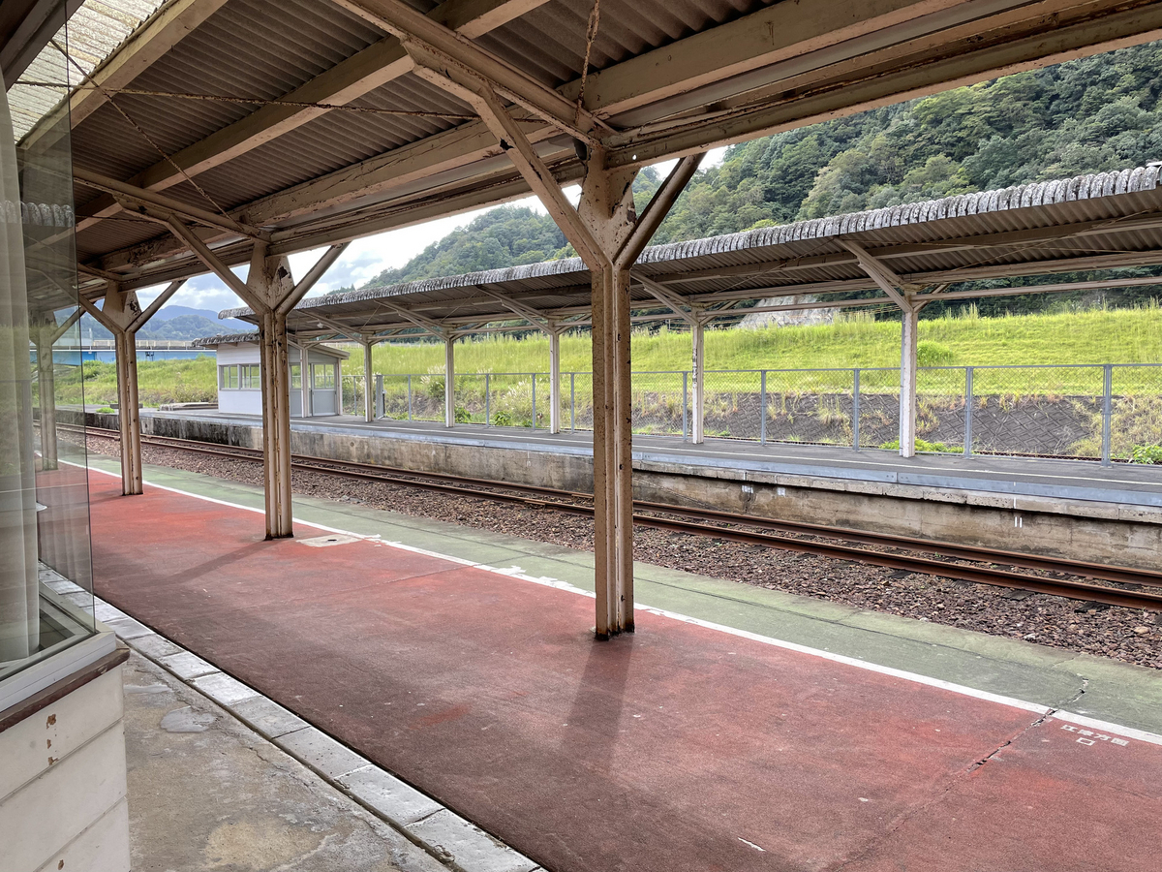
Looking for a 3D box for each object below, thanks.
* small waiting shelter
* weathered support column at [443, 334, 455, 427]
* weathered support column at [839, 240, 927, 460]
[{"bbox_3d":[-12.637,-2.448,35.435,3.200,3.130,8.000,-4,5,-42],"label":"small waiting shelter"},{"bbox_3d":[-3.710,-1.572,24.839,0.200,2.650,0.150,-4,5,-42],"label":"weathered support column"},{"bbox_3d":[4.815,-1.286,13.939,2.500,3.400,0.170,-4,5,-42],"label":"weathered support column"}]

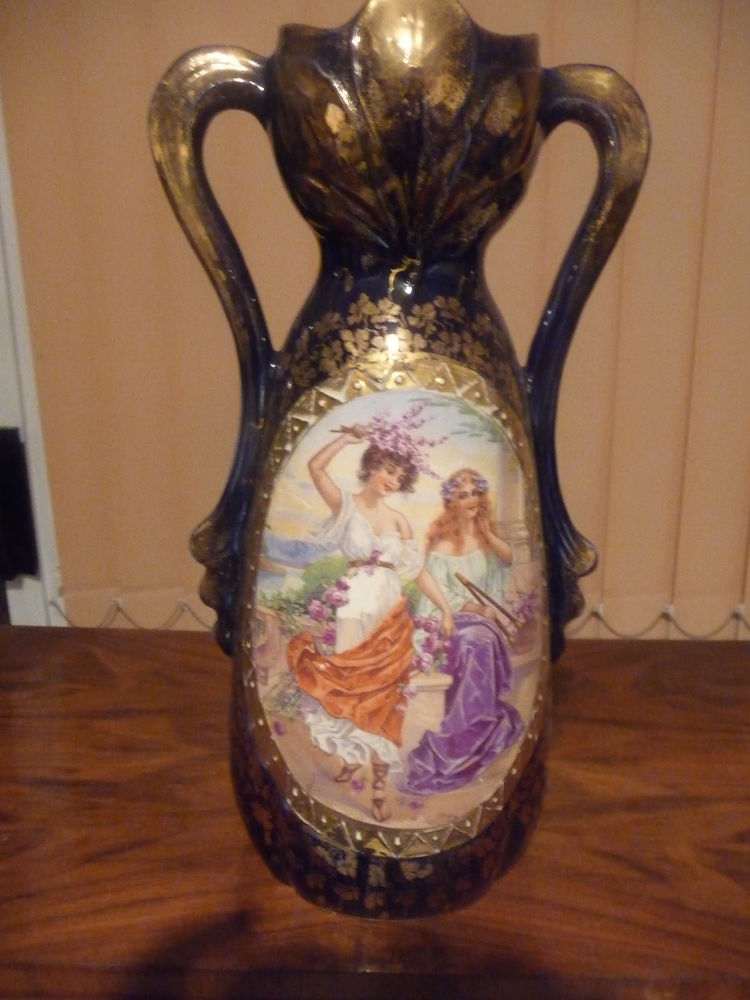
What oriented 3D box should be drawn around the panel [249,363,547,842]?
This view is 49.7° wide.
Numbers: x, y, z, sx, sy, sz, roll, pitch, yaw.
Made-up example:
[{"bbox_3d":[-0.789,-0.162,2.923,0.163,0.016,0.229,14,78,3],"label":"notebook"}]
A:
[{"bbox_3d":[0.014,0.056,0.429,0.172,0.261,0.061,-1,15,-6],"label":"panel"}]

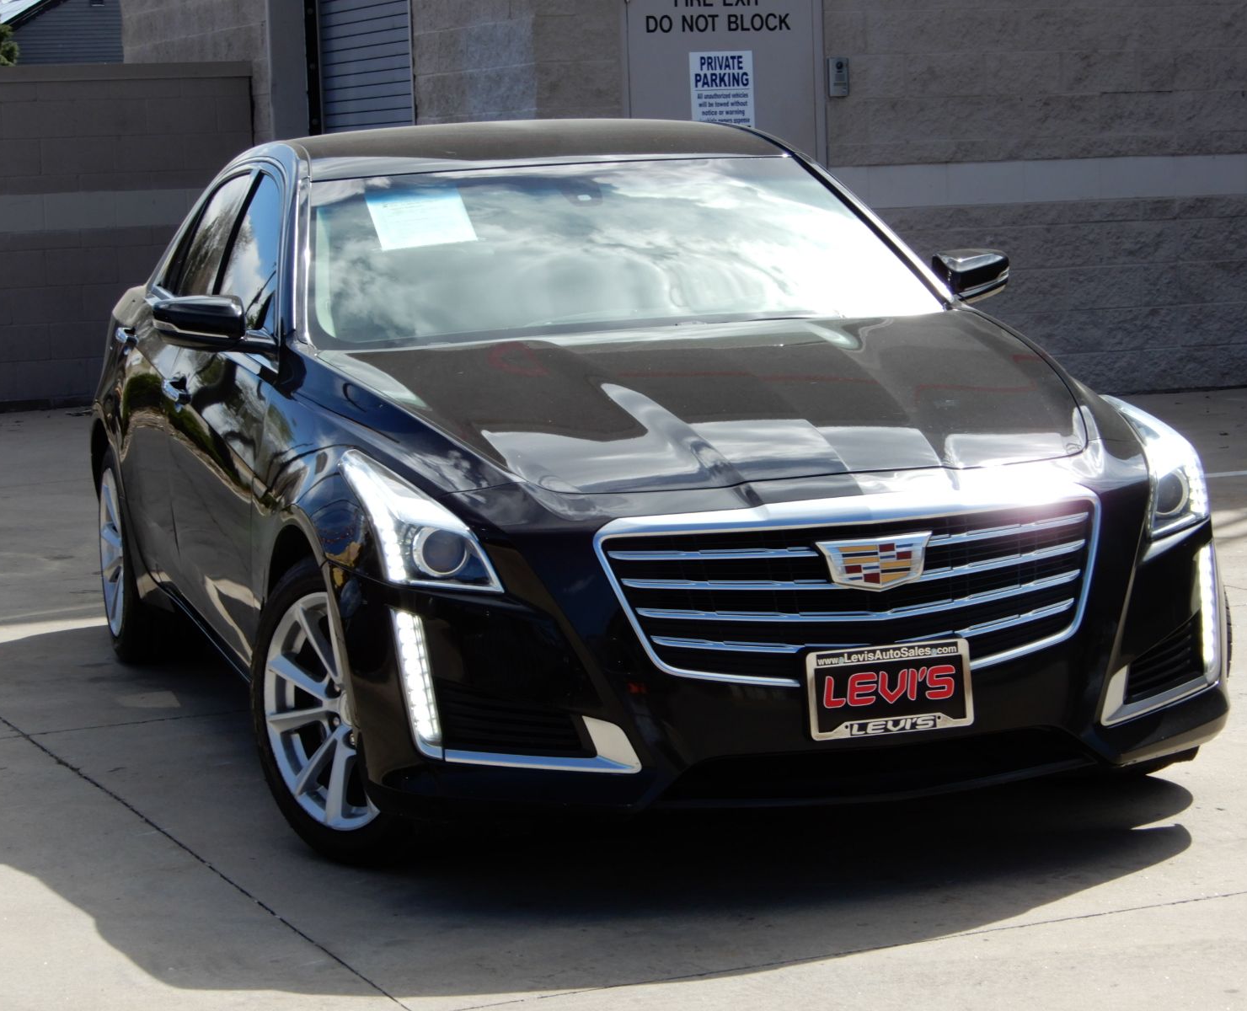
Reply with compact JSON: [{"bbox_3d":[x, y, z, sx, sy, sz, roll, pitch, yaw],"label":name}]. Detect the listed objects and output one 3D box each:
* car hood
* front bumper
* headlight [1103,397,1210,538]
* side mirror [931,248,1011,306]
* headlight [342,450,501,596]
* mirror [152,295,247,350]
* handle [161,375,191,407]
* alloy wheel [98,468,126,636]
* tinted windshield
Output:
[{"bbox_3d":[0.231,-0.231,6.679,1.480,0.220,1.300,-4,15,-16],"label":"car hood"},{"bbox_3d":[0.401,0.248,6.224,1.800,0.600,0.560,-4,7,-16],"label":"front bumper"},{"bbox_3d":[1.027,-0.081,6.640,0.200,0.250,0.550,-4,7,-16],"label":"headlight"},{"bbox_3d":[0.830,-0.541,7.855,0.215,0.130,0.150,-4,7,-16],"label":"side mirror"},{"bbox_3d":[-0.389,0.029,6.226,0.200,0.250,0.550,-4,7,-16],"label":"headlight"},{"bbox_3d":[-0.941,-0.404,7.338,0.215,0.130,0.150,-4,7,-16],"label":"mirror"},{"bbox_3d":[-1.063,-0.276,7.860,0.065,0.055,0.220,-4,7,-16],"label":"handle"},{"bbox_3d":[-1.355,0.120,9.356,0.200,0.485,0.485,-4,7,-16],"label":"alloy wheel"},{"bbox_3d":[-0.028,-0.577,7.472,1.430,0.150,0.880,-4,34,-16],"label":"tinted windshield"}]

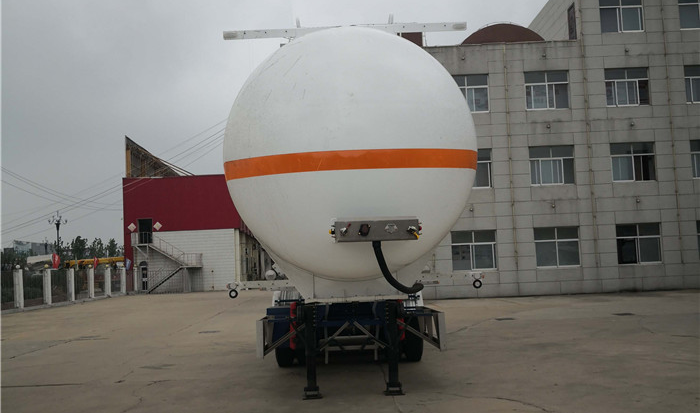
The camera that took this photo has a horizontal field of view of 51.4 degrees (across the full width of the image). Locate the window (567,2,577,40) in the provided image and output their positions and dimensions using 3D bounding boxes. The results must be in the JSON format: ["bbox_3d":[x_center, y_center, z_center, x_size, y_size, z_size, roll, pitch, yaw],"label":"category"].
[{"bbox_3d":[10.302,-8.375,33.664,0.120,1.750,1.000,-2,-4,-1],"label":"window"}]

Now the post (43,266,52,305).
[{"bbox_3d":[-15.750,4.176,37.861,0.310,1.900,0.310,-2,-4,-1],"label":"post"}]

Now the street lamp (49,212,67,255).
[{"bbox_3d":[-33.903,5.159,84.475,2.200,9.070,2.200,-2,-4,-1],"label":"street lamp"}]

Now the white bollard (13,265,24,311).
[{"bbox_3d":[-15.712,3.914,34.542,0.310,1.900,0.310,-2,-4,-1],"label":"white bollard"}]

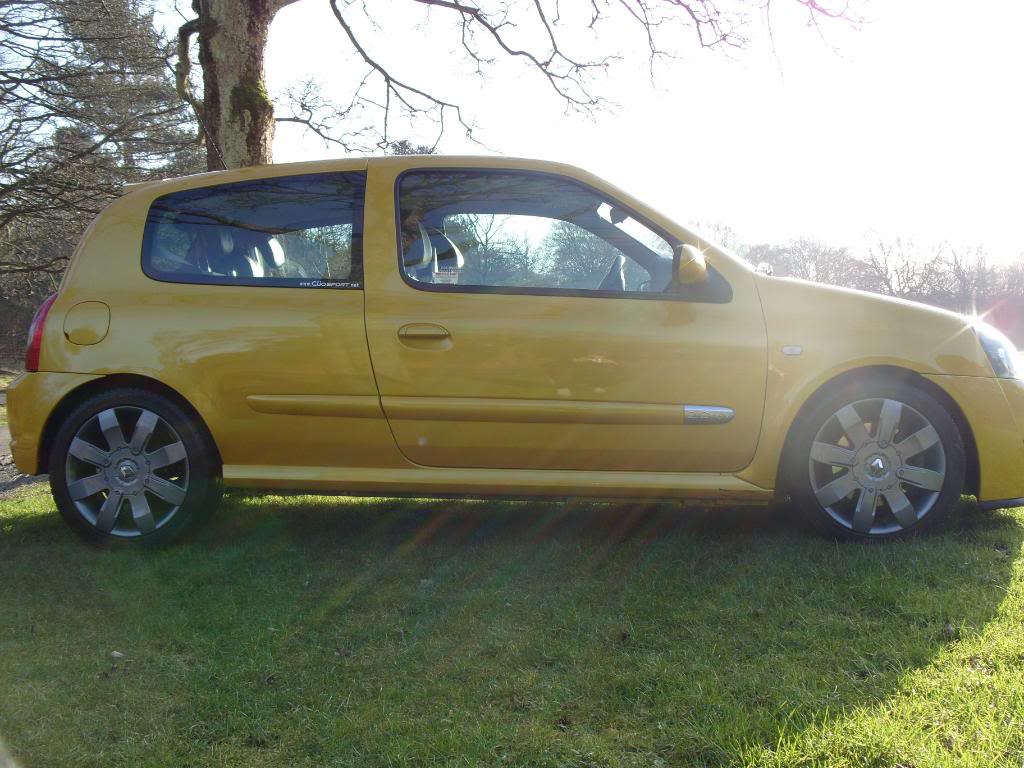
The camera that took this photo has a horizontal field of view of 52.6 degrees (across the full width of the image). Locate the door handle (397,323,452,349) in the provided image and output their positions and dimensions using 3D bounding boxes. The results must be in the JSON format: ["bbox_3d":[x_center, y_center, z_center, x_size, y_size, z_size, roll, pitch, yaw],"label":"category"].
[{"bbox_3d":[-0.286,-0.158,3.408,0.183,0.084,0.045,-1,3,3],"label":"door handle"}]

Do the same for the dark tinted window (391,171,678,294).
[{"bbox_3d":[0.080,-0.506,3.515,0.927,0.459,0.060,-1,-19,3],"label":"dark tinted window"}]

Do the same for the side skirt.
[{"bbox_3d":[-0.057,0.331,3.448,1.817,0.097,0.090,1,3,3],"label":"side skirt"}]

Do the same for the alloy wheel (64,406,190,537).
[{"bbox_3d":[-1.288,0.293,3.571,0.438,0.438,0.170,-1,3,3],"label":"alloy wheel"}]

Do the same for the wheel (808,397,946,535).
[{"bbox_3d":[1.182,0.261,3.418,0.438,0.438,0.170,-1,3,3],"label":"wheel"}]

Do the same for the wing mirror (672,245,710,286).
[{"bbox_3d":[0.563,-0.377,3.268,0.105,0.120,0.220,-1,3,3],"label":"wing mirror"}]

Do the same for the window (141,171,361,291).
[{"bbox_3d":[-0.890,-0.525,3.575,0.762,0.435,0.060,-1,-19,3],"label":"window"}]

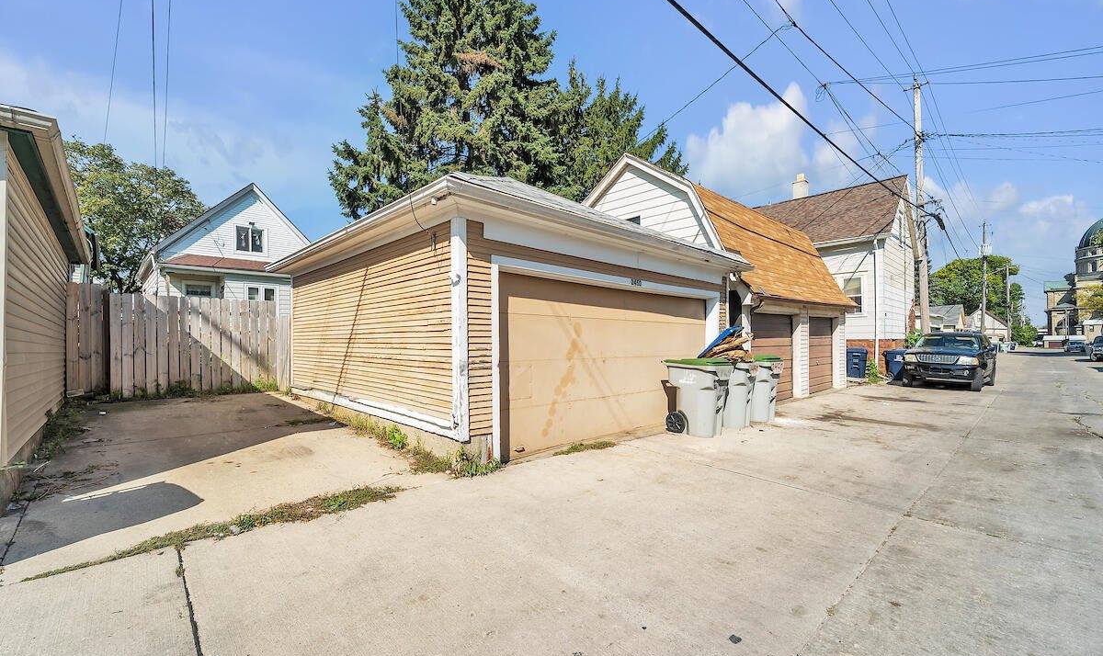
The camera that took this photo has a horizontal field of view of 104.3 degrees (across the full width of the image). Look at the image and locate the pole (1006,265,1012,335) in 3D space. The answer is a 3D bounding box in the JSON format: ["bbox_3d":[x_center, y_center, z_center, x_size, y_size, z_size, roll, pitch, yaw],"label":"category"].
[{"bbox_3d":[61.844,-2.793,58.114,0.380,11.600,0.380,1,-3,-41],"label":"pole"}]

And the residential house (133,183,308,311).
[{"bbox_3d":[-17.208,-2.248,23.234,6.700,8.400,12.000,2,-3,-43],"label":"residential house"}]

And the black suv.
[{"bbox_3d":[13.105,0.976,14.123,4.800,1.810,1.850,1,-2,-40],"label":"black suv"}]

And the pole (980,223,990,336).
[{"bbox_3d":[38.394,-3.636,38.134,0.400,12.200,0.400,1,-3,-41],"label":"pole"}]

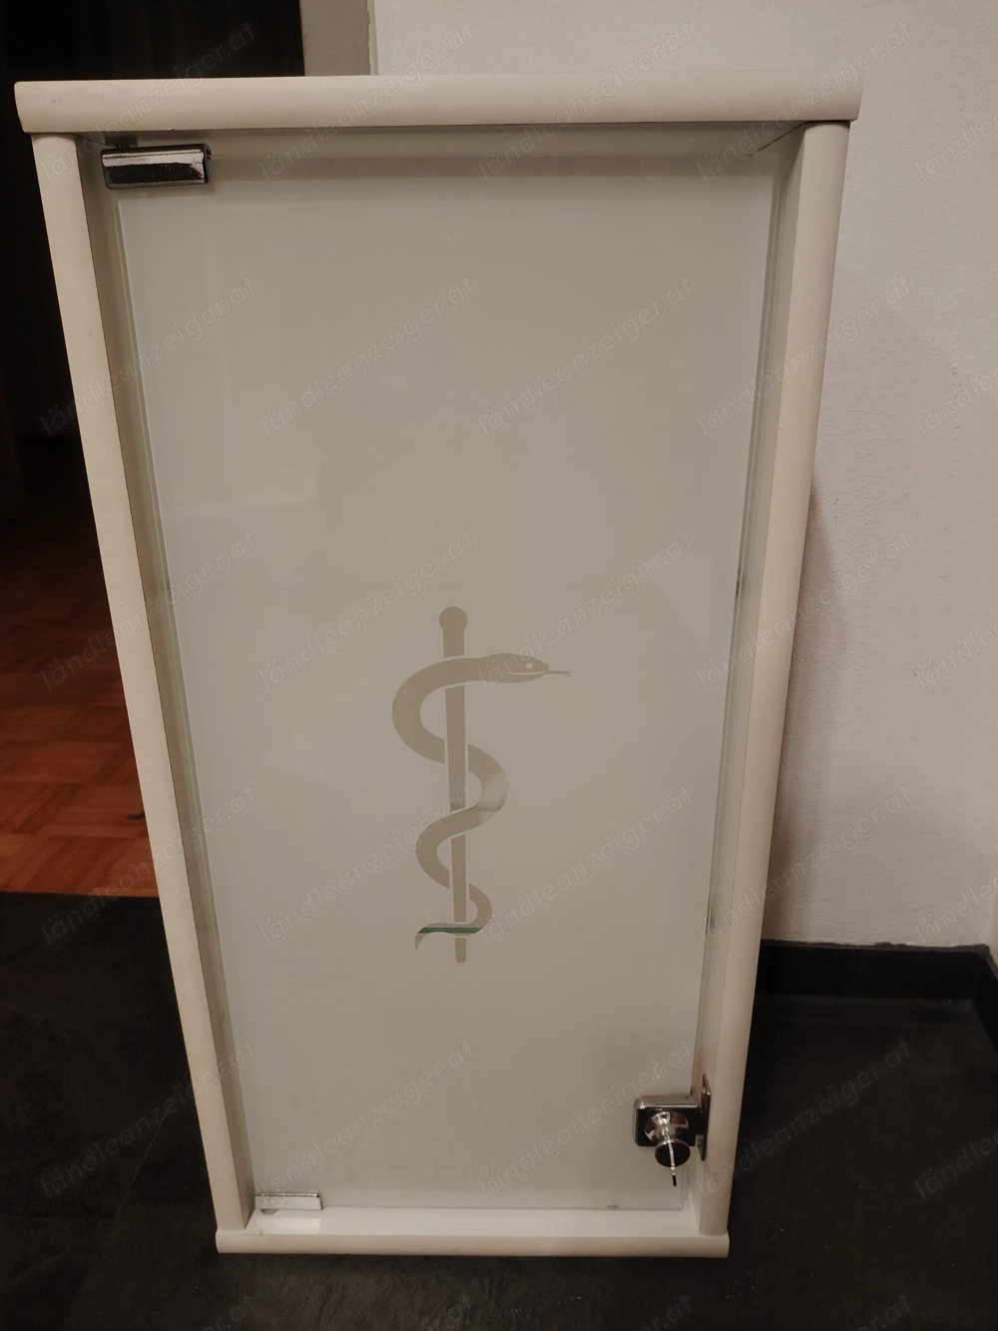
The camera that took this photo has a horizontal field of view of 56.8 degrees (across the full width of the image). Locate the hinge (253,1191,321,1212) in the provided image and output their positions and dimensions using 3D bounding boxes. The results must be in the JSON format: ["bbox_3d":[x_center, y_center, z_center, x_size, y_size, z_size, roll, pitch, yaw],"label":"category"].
[{"bbox_3d":[-0.130,0.328,0.568,0.040,0.014,0.012,0,21,1],"label":"hinge"}]

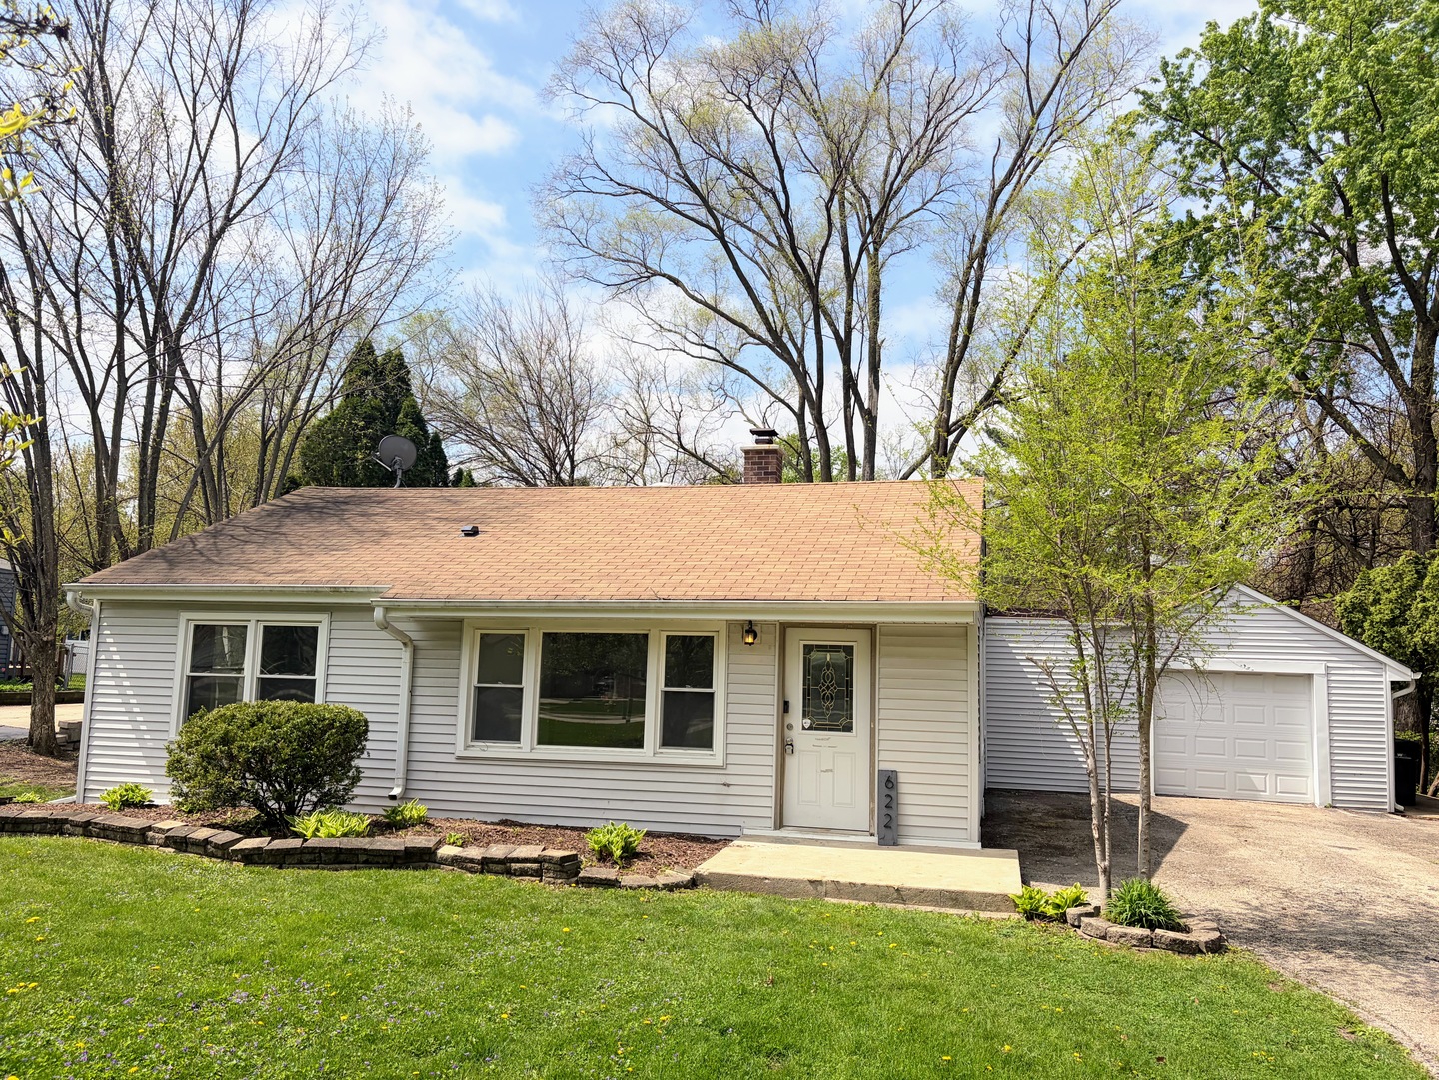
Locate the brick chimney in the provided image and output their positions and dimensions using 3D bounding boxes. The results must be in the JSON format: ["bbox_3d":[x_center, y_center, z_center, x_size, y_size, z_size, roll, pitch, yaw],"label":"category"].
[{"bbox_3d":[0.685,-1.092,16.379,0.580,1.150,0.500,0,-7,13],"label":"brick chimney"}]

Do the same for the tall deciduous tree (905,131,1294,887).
[{"bbox_3d":[3.010,-0.294,8.558,2.840,6.300,2.600,0,-7,13],"label":"tall deciduous tree"}]

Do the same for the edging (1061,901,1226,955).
[{"bbox_3d":[3.032,2.757,7.683,1.070,0.150,0.900,0,-7,13],"label":"edging"}]

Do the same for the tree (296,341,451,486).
[{"bbox_3d":[-9.236,-0.110,27.963,4.400,10.500,4.200,0,-7,13],"label":"tree"}]

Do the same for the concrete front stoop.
[{"bbox_3d":[1.284,2.917,9.583,2.660,0.170,2.250,0,-7,13],"label":"concrete front stoop"}]

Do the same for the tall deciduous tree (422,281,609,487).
[{"bbox_3d":[-5.956,-1.013,30.441,5.900,13.100,5.600,0,-7,13],"label":"tall deciduous tree"}]

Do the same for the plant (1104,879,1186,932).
[{"bbox_3d":[3.069,2.592,7.800,0.570,0.390,0.560,0,-7,13],"label":"plant"}]

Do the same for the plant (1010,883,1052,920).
[{"bbox_3d":[2.349,2.721,8.153,0.330,0.280,0.340,0,-7,13],"label":"plant"}]

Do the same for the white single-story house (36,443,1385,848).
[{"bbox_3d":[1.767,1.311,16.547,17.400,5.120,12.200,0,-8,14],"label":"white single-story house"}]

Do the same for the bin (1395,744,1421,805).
[{"bbox_3d":[11.171,3.842,17.918,0.610,1.090,0.750,0,-7,13],"label":"bin"}]

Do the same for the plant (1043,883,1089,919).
[{"bbox_3d":[2.629,2.724,8.192,0.340,0.280,0.340,0,-7,13],"label":"plant"}]

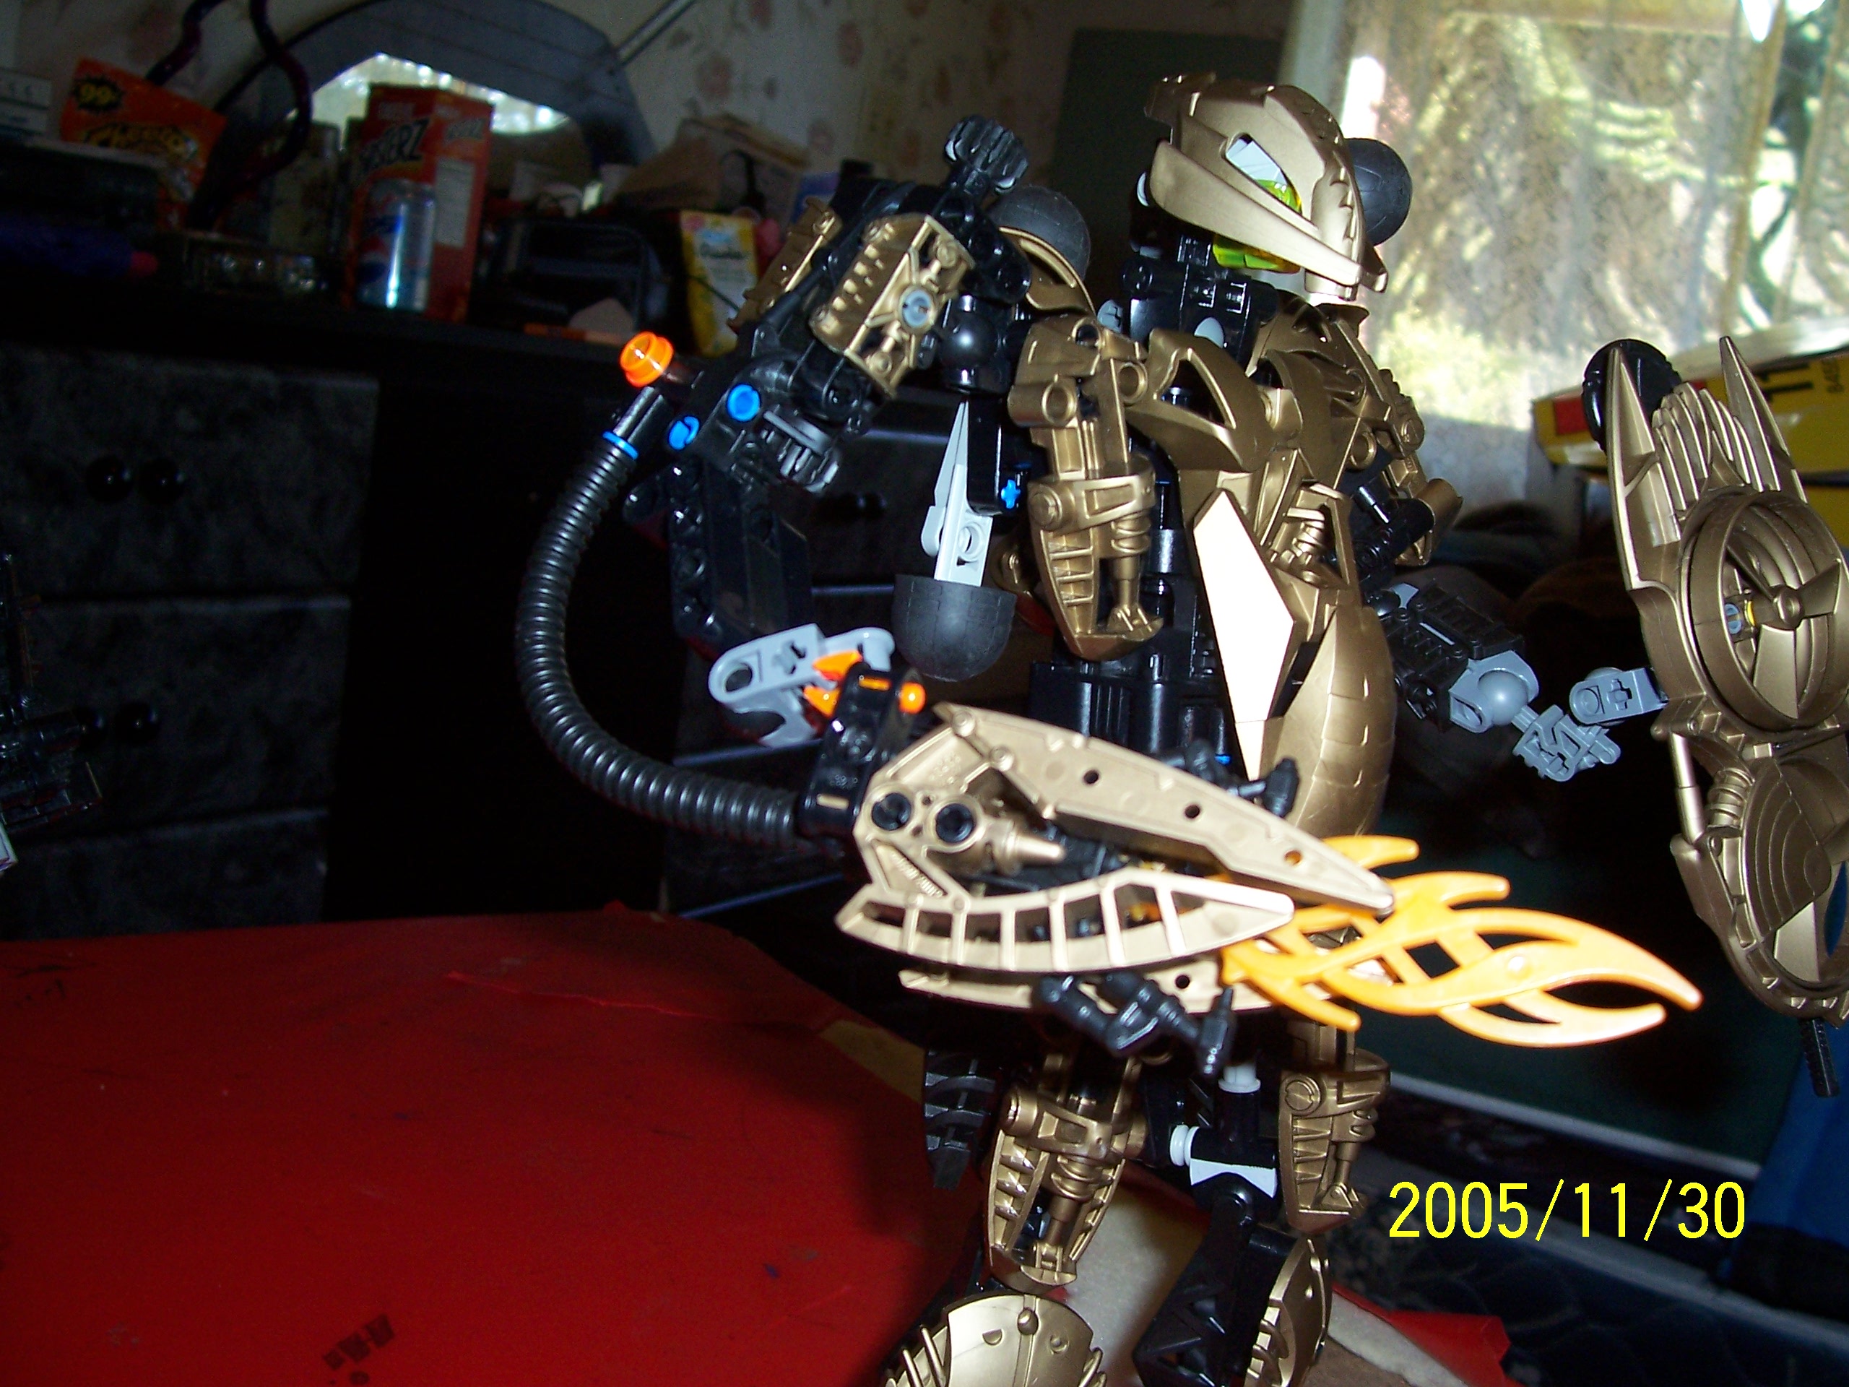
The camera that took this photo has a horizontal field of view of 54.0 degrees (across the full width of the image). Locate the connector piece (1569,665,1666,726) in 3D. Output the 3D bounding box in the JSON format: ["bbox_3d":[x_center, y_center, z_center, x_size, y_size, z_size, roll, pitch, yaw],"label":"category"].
[{"bbox_3d":[0.126,0.000,0.330,0.010,0.011,0.022,-6,-4,-39],"label":"connector piece"}]

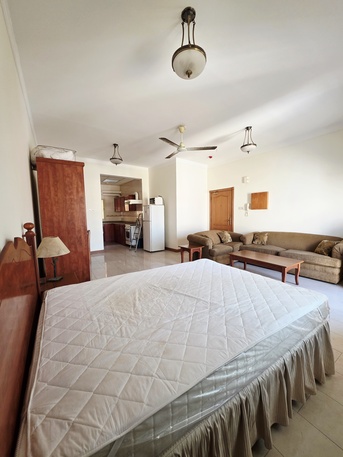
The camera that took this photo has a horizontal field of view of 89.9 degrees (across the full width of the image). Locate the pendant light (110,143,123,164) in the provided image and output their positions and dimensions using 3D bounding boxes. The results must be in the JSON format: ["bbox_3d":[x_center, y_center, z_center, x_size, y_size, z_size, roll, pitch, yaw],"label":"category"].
[{"bbox_3d":[-1.448,-1.922,4.513,0.325,0.510,0.325,-4,6,-34],"label":"pendant light"}]

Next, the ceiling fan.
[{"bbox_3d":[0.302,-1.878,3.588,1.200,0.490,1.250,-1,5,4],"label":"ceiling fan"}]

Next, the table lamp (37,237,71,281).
[{"bbox_3d":[-1.371,0.352,2.003,0.330,0.506,0.330,-4,6,-34],"label":"table lamp"}]

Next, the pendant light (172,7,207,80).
[{"bbox_3d":[0.161,-1.679,1.578,0.320,0.530,0.320,-1,5,0],"label":"pendant light"}]

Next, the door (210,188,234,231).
[{"bbox_3d":[1.927,-0.385,6.679,0.090,2.211,1.155,-4,6,-34],"label":"door"}]

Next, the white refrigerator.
[{"bbox_3d":[-0.628,0.000,6.213,0.575,1.608,0.530,-4,6,-34],"label":"white refrigerator"}]

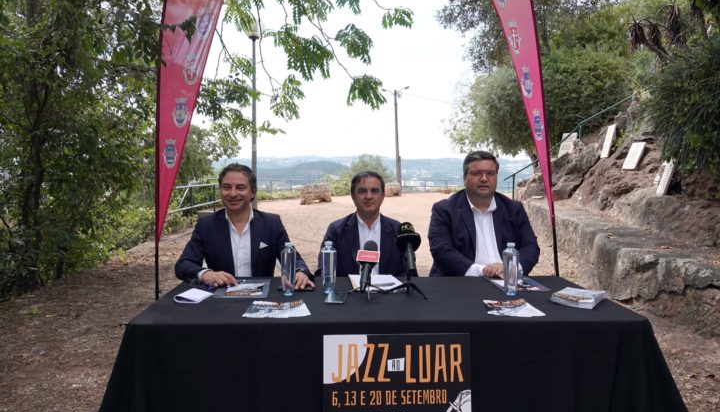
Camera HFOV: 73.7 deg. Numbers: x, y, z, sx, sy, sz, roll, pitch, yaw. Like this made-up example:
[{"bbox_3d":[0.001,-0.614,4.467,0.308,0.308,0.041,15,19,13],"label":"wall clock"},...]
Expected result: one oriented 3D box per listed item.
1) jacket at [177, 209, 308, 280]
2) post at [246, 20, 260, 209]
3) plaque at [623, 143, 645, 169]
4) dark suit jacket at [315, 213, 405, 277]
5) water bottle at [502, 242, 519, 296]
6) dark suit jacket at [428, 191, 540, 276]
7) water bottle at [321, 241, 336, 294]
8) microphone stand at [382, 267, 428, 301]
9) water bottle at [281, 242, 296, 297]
[{"bbox_3d":[-0.572,0.310,2.453,0.640,0.620,0.470,0,5,-7],"label":"jacket"},{"bbox_3d":[-2.655,-2.155,12.065,0.340,4.879,0.340,0,5,0],"label":"post"},{"bbox_3d":[4.715,-0.851,8.250,0.050,0.530,0.270,28,-6,-21],"label":"plaque"},{"bbox_3d":[-0.002,0.334,2.796,0.520,0.600,0.400,0,5,-2],"label":"dark suit jacket"},{"bbox_3d":[0.642,0.267,2.033,0.063,0.222,0.063,0,5,0],"label":"water bottle"},{"bbox_3d":[0.634,0.264,2.570,0.570,0.680,0.480,0,5,0],"label":"dark suit jacket"},{"bbox_3d":[-0.134,0.263,2.052,0.063,0.222,0.063,0,5,0],"label":"water bottle"},{"bbox_3d":[0.195,0.321,2.048,0.190,0.108,0.180,0,5,0],"label":"microphone stand"},{"bbox_3d":[-0.301,0.265,2.018,0.063,0.222,0.063,0,5,0],"label":"water bottle"}]

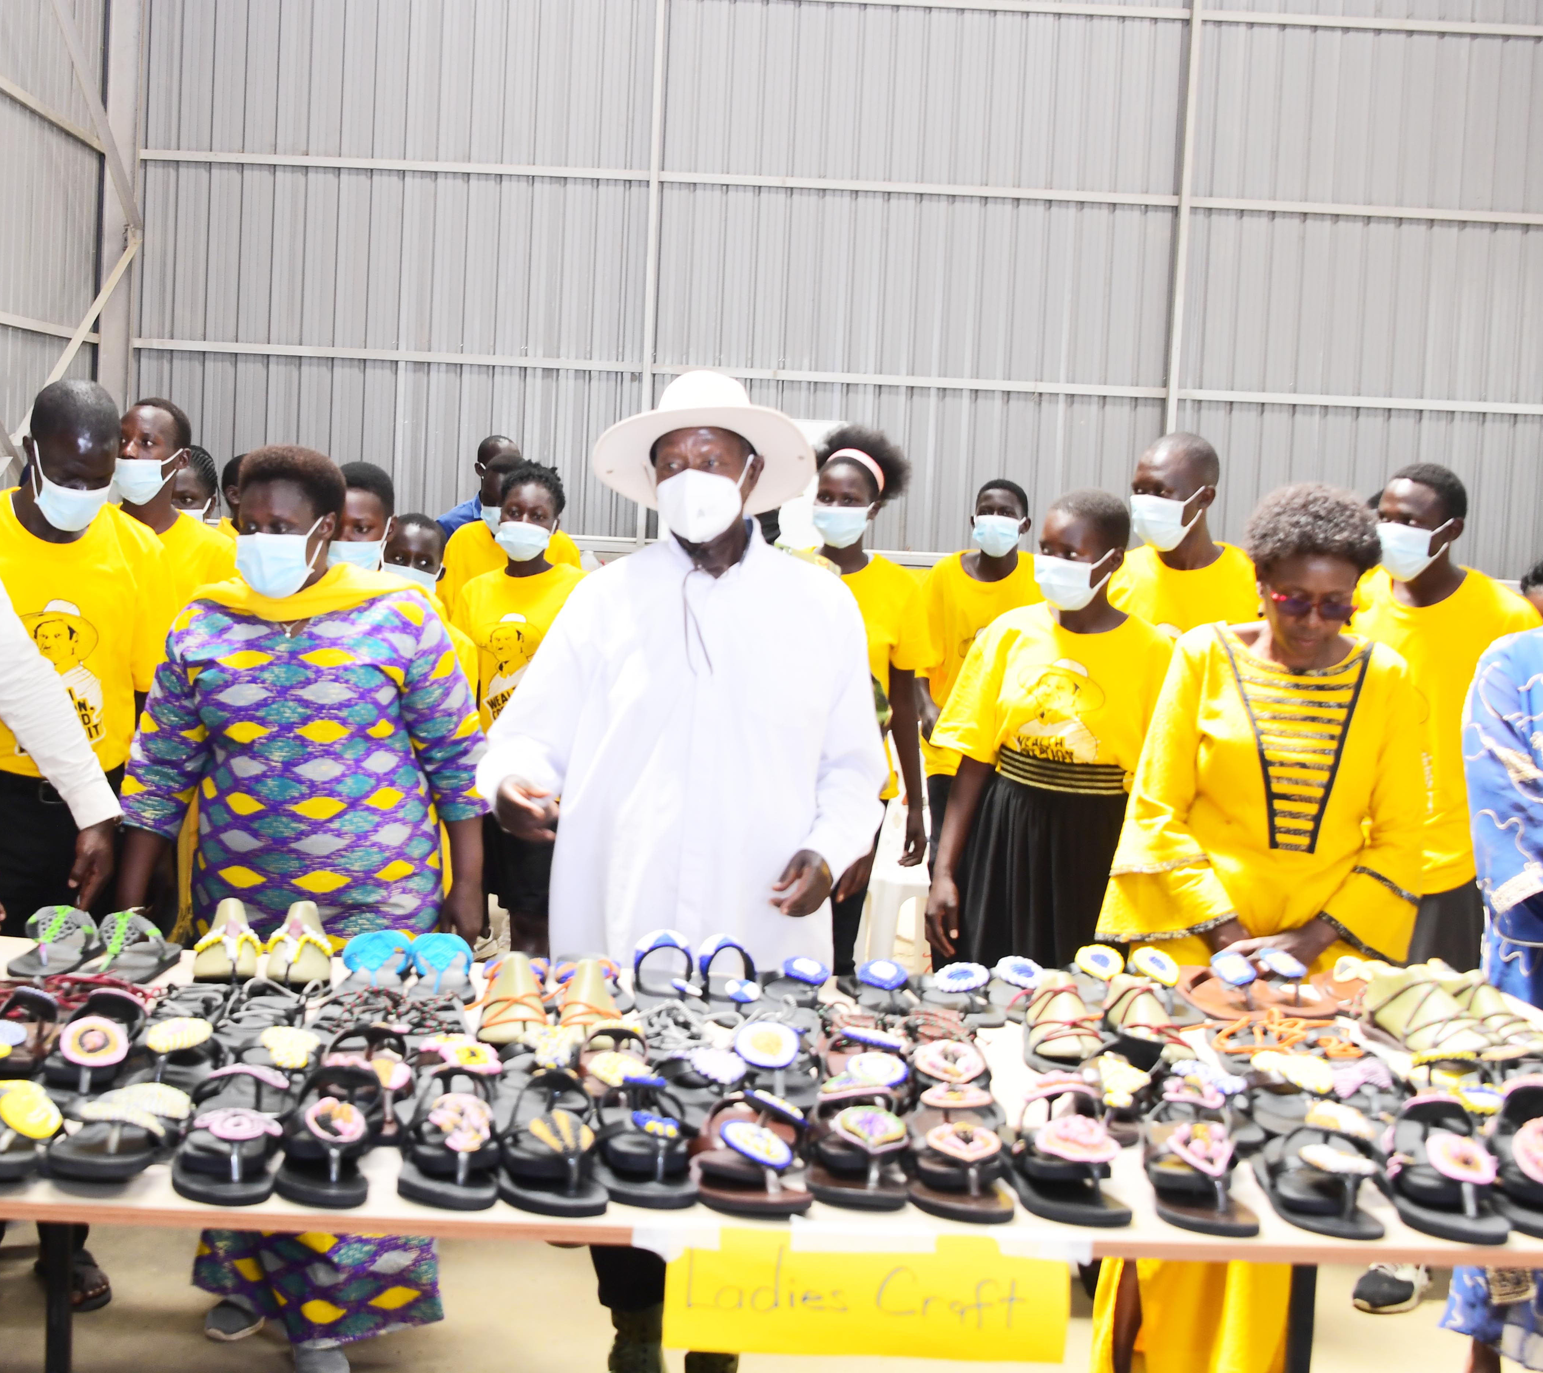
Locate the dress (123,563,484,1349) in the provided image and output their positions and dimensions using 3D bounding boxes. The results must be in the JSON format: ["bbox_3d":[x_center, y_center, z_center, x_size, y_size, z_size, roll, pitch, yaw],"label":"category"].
[{"bbox_3d":[-0.849,0.472,3.520,0.630,1.350,0.380,3,3,3],"label":"dress"}]

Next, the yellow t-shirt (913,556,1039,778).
[{"bbox_3d":[0.612,-0.057,5.300,0.460,0.610,0.250,3,3,2],"label":"yellow t-shirt"}]

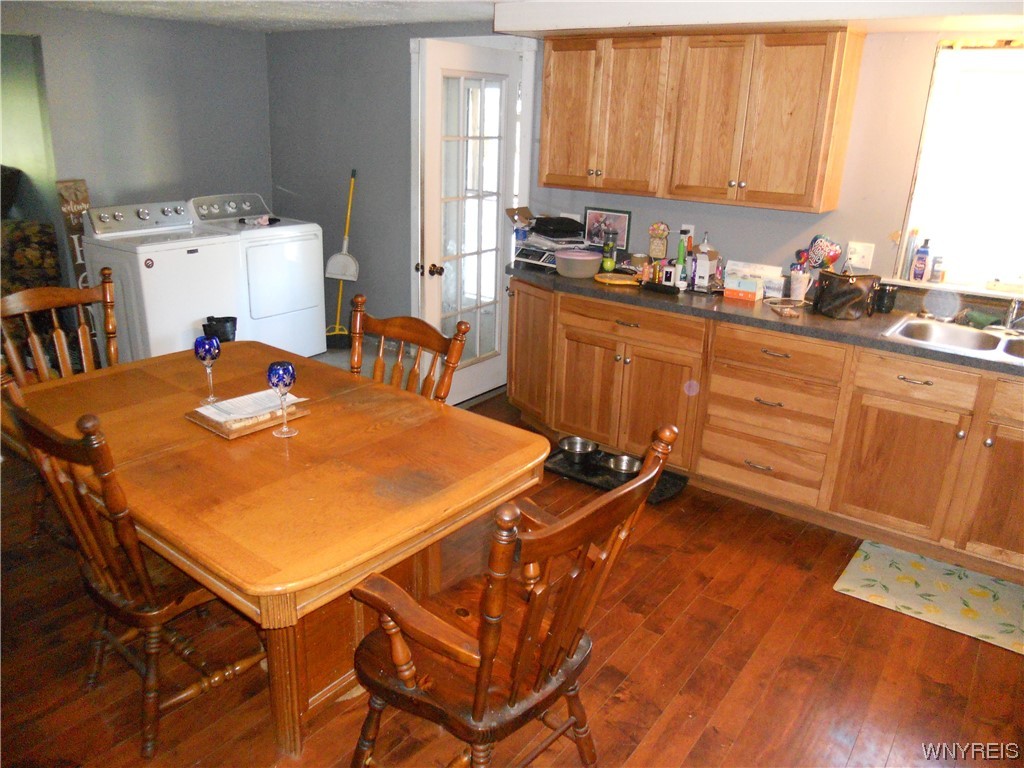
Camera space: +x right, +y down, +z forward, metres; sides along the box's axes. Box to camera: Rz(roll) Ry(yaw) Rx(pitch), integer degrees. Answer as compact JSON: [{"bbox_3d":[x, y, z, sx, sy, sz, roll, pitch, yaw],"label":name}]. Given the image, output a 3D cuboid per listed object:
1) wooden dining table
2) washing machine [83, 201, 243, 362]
[{"bbox_3d":[-0.855,0.476,2.724,1.790,0.770,1.130,16,23,35],"label":"wooden dining table"},{"bbox_3d":[-2.261,-0.582,5.234,0.690,1.095,0.700,14,22,33],"label":"washing machine"}]

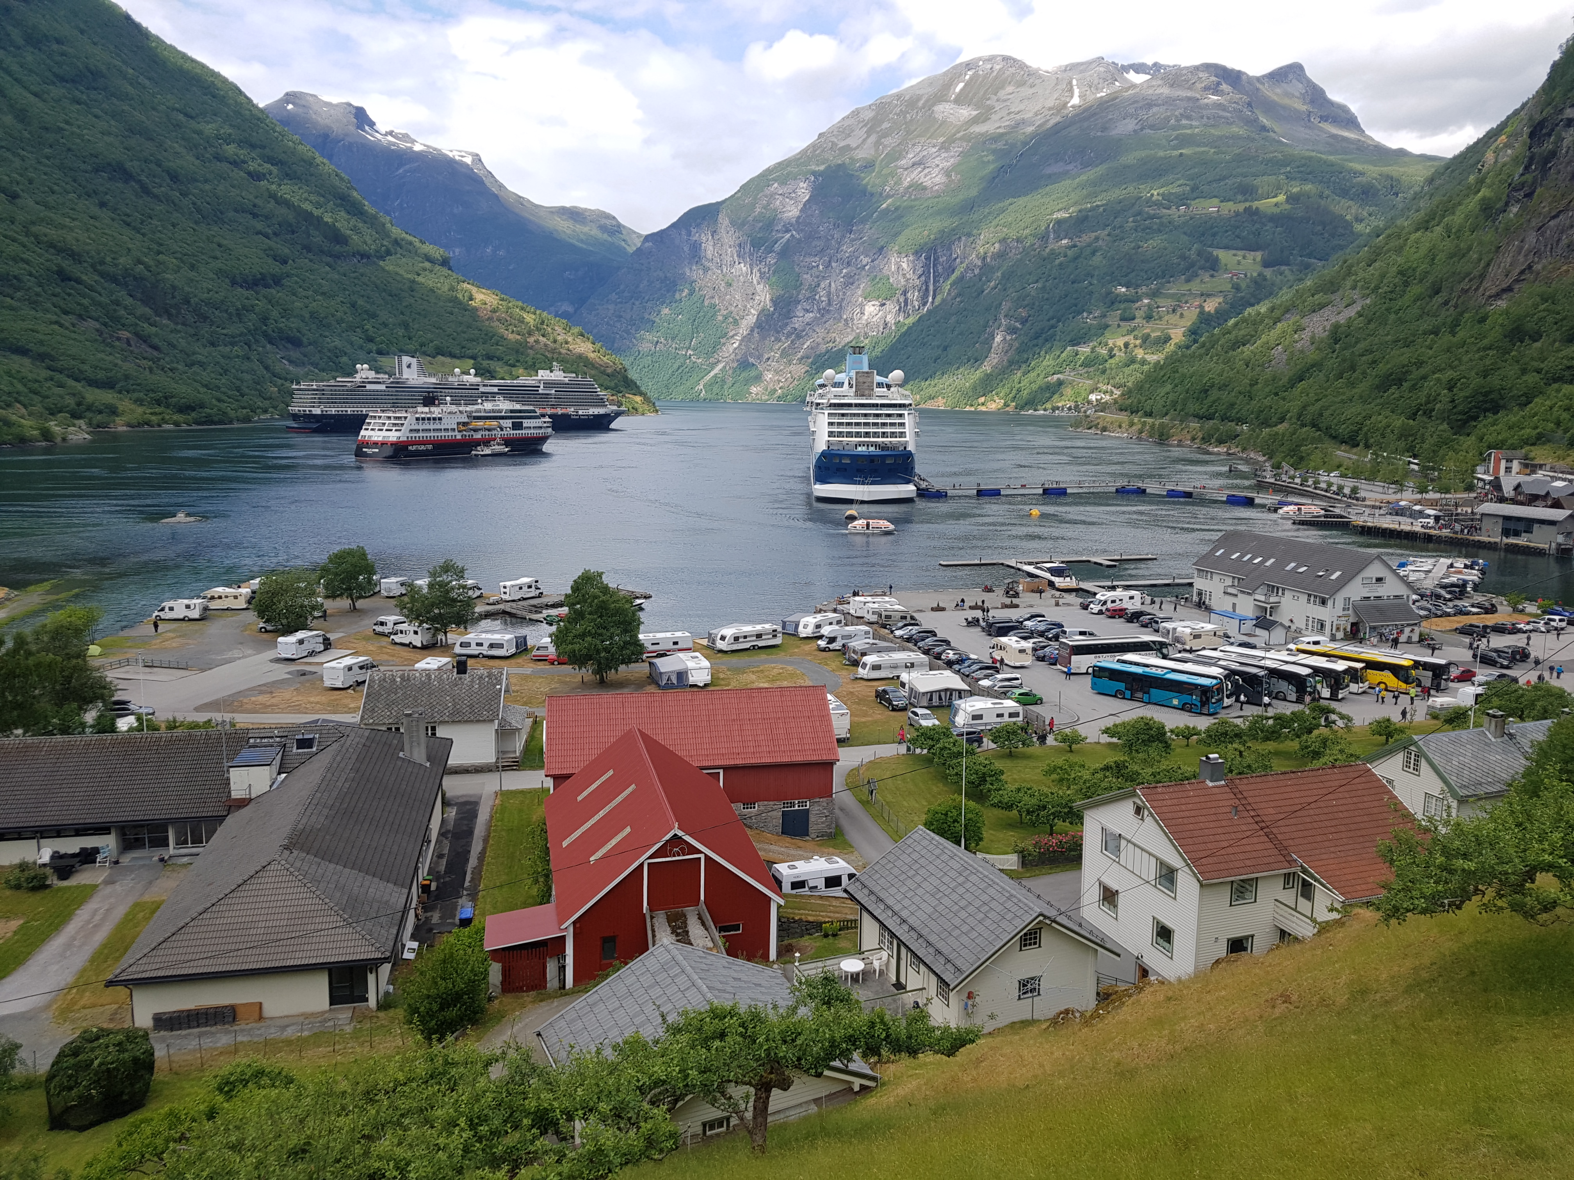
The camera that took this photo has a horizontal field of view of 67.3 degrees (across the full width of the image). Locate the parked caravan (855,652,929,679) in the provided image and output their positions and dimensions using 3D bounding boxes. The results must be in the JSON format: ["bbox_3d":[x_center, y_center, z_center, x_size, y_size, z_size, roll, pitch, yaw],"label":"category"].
[{"bbox_3d":[11.333,7.975,127.528,7.200,2.500,2.350,-3,10,-17],"label":"parked caravan"}]

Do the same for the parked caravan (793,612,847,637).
[{"bbox_3d":[4.700,4.890,155.860,6.180,2.590,2.390,-7,12,-40],"label":"parked caravan"}]

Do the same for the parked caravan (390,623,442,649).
[{"bbox_3d":[-45.920,5.450,145.110,5.940,2.830,2.270,7,11,33],"label":"parked caravan"}]

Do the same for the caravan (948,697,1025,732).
[{"bbox_3d":[19.720,12.140,115.680,6.260,2.500,2.360,-2,10,-18],"label":"caravan"}]

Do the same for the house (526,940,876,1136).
[{"bbox_3d":[-2.449,13.881,33.909,8.200,5.100,6.600,-4,11,-25],"label":"house"}]

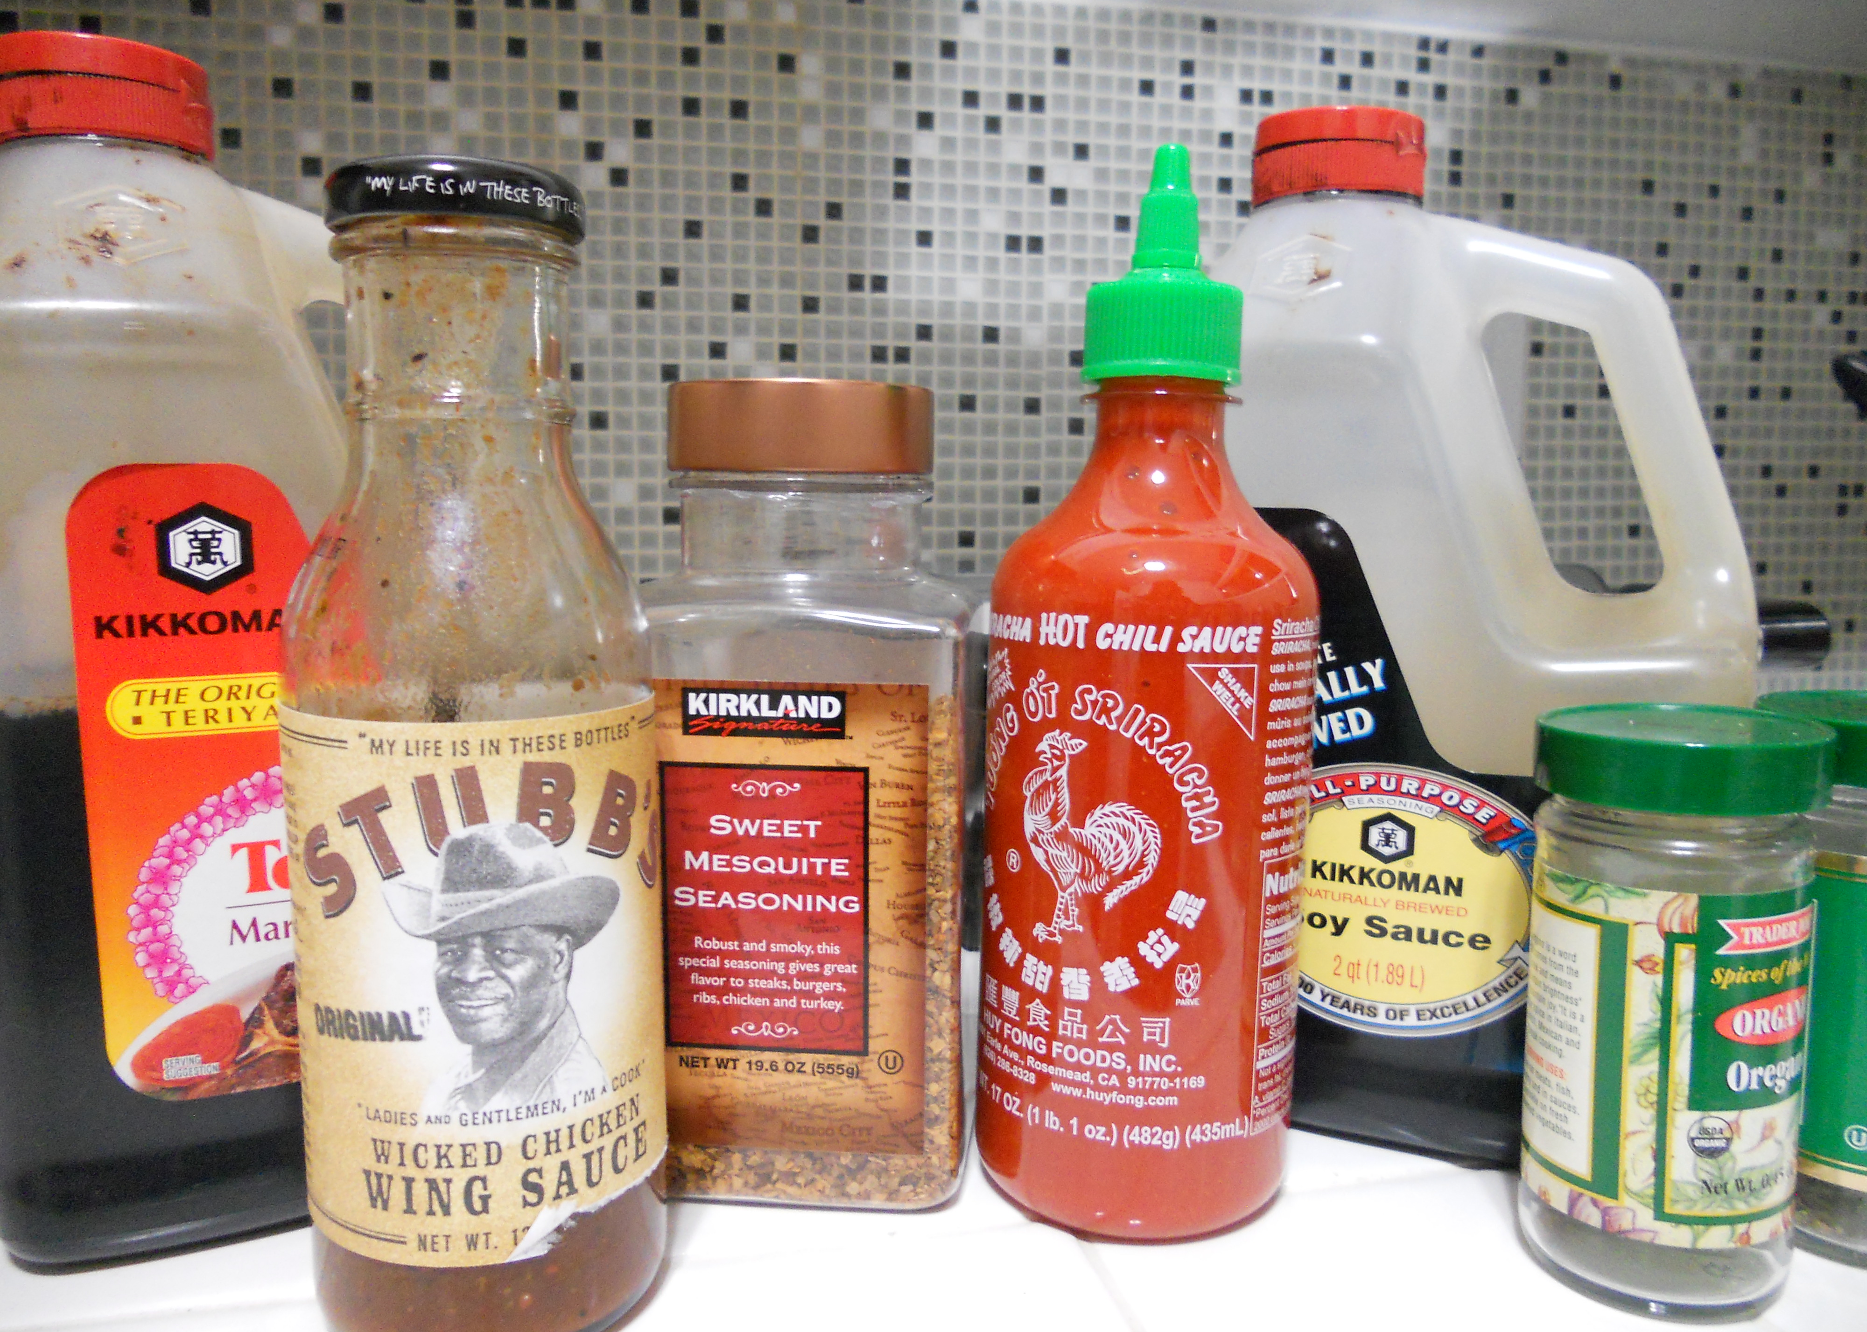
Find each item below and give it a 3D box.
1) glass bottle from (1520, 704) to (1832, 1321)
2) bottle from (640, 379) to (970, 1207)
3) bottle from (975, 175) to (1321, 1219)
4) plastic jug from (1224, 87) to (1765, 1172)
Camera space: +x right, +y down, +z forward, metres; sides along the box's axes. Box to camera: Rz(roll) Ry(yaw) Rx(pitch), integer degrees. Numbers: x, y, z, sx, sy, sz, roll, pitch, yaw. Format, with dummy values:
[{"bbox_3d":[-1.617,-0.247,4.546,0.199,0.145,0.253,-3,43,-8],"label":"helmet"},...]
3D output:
[{"bbox_3d":[0.143,0.064,0.285,0.051,0.107,0.051,0,7,0],"label":"glass bottle"},{"bbox_3d":[-0.027,0.025,0.327,0.067,0.172,0.065,1,7,4],"label":"bottle"},{"bbox_3d":[0.046,0.003,0.313,0.069,0.220,0.069,4,8,28],"label":"bottle"},{"bbox_3d":[0.127,-0.015,0.365,0.140,0.244,0.097,4,8,29],"label":"plastic jug"}]

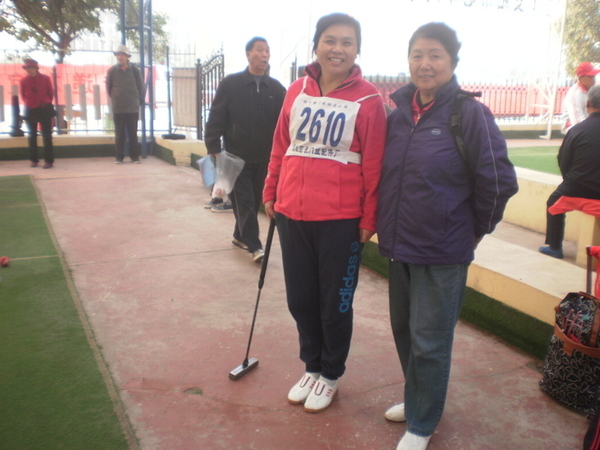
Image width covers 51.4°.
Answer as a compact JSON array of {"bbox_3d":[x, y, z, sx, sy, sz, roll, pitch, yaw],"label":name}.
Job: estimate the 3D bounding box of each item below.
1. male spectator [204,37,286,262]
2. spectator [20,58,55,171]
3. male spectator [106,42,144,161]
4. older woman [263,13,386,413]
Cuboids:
[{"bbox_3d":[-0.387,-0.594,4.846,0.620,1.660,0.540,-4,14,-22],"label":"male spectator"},{"bbox_3d":[-3.814,-1.625,9.087,0.490,1.540,0.340,-1,13,-13],"label":"spectator"},{"bbox_3d":[-2.741,-1.880,9.809,0.560,1.770,0.360,0,13,-8],"label":"male spectator"},{"bbox_3d":[0.097,-0.033,2.596,0.500,1.620,0.320,7,14,21],"label":"older woman"}]

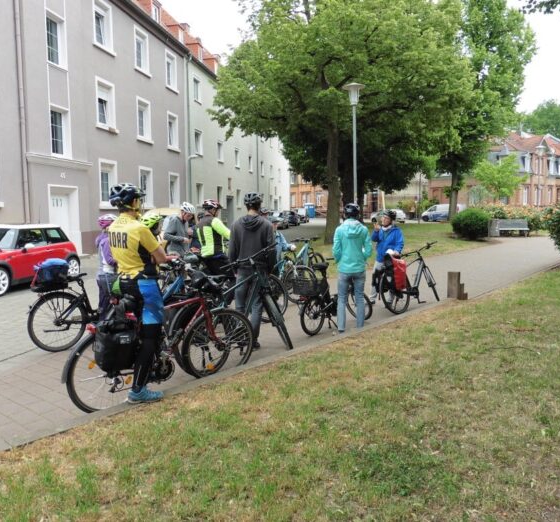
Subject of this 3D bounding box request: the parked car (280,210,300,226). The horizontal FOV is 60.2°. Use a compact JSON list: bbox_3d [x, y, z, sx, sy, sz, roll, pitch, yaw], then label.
[{"bbox_3d":[0.865,-4.258,49.127,1.800,1.530,4.300,1,6,10],"label":"parked car"}]

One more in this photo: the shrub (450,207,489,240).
[{"bbox_3d":[9.419,-1.810,23.800,1.850,1.520,1.850,-1,6,0],"label":"shrub"}]

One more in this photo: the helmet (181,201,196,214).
[{"bbox_3d":[-1.569,-0.912,8.300,0.280,0.180,0.210,32,18,19],"label":"helmet"}]

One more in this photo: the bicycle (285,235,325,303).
[{"bbox_3d":[0.502,0.122,9.812,0.600,1.080,1.750,1,6,19],"label":"bicycle"}]

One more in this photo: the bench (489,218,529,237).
[{"bbox_3d":[12.174,-1.735,25.600,1.950,0.930,0.700,-2,6,-14],"label":"bench"}]

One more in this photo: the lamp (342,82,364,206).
[{"bbox_3d":[2.111,-2.403,13.621,0.620,5.100,0.620,0,6,0],"label":"lamp"}]

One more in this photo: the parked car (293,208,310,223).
[{"bbox_3d":[2.196,-5.025,55.783,1.800,1.580,4.300,1,6,10],"label":"parked car"}]

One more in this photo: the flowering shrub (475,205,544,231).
[{"bbox_3d":[14.220,-2.518,29.902,4.100,1.750,1.600,0,6,6],"label":"flowering shrub"}]

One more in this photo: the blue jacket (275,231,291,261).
[{"bbox_3d":[-0.046,-0.267,8.900,0.500,0.620,0.330,-4,7,-30],"label":"blue jacket"}]

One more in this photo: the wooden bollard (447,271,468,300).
[{"bbox_3d":[3.297,0.461,8.976,0.300,0.490,0.220,-5,7,-38],"label":"wooden bollard"}]

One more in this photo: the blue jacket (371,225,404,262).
[{"bbox_3d":[1.897,-0.314,8.515,0.560,0.650,0.360,3,7,27],"label":"blue jacket"}]

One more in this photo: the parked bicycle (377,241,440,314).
[{"bbox_3d":[2.234,0.263,8.050,1.760,1.100,0.650,-5,7,-38],"label":"parked bicycle"}]

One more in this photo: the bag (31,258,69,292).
[{"bbox_3d":[-2.674,0.146,5.598,0.380,0.340,0.260,-2,6,-18],"label":"bag"}]

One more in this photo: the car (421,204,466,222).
[{"bbox_3d":[18.747,-5.436,55.000,4.700,1.950,1.880,4,8,41],"label":"car"}]

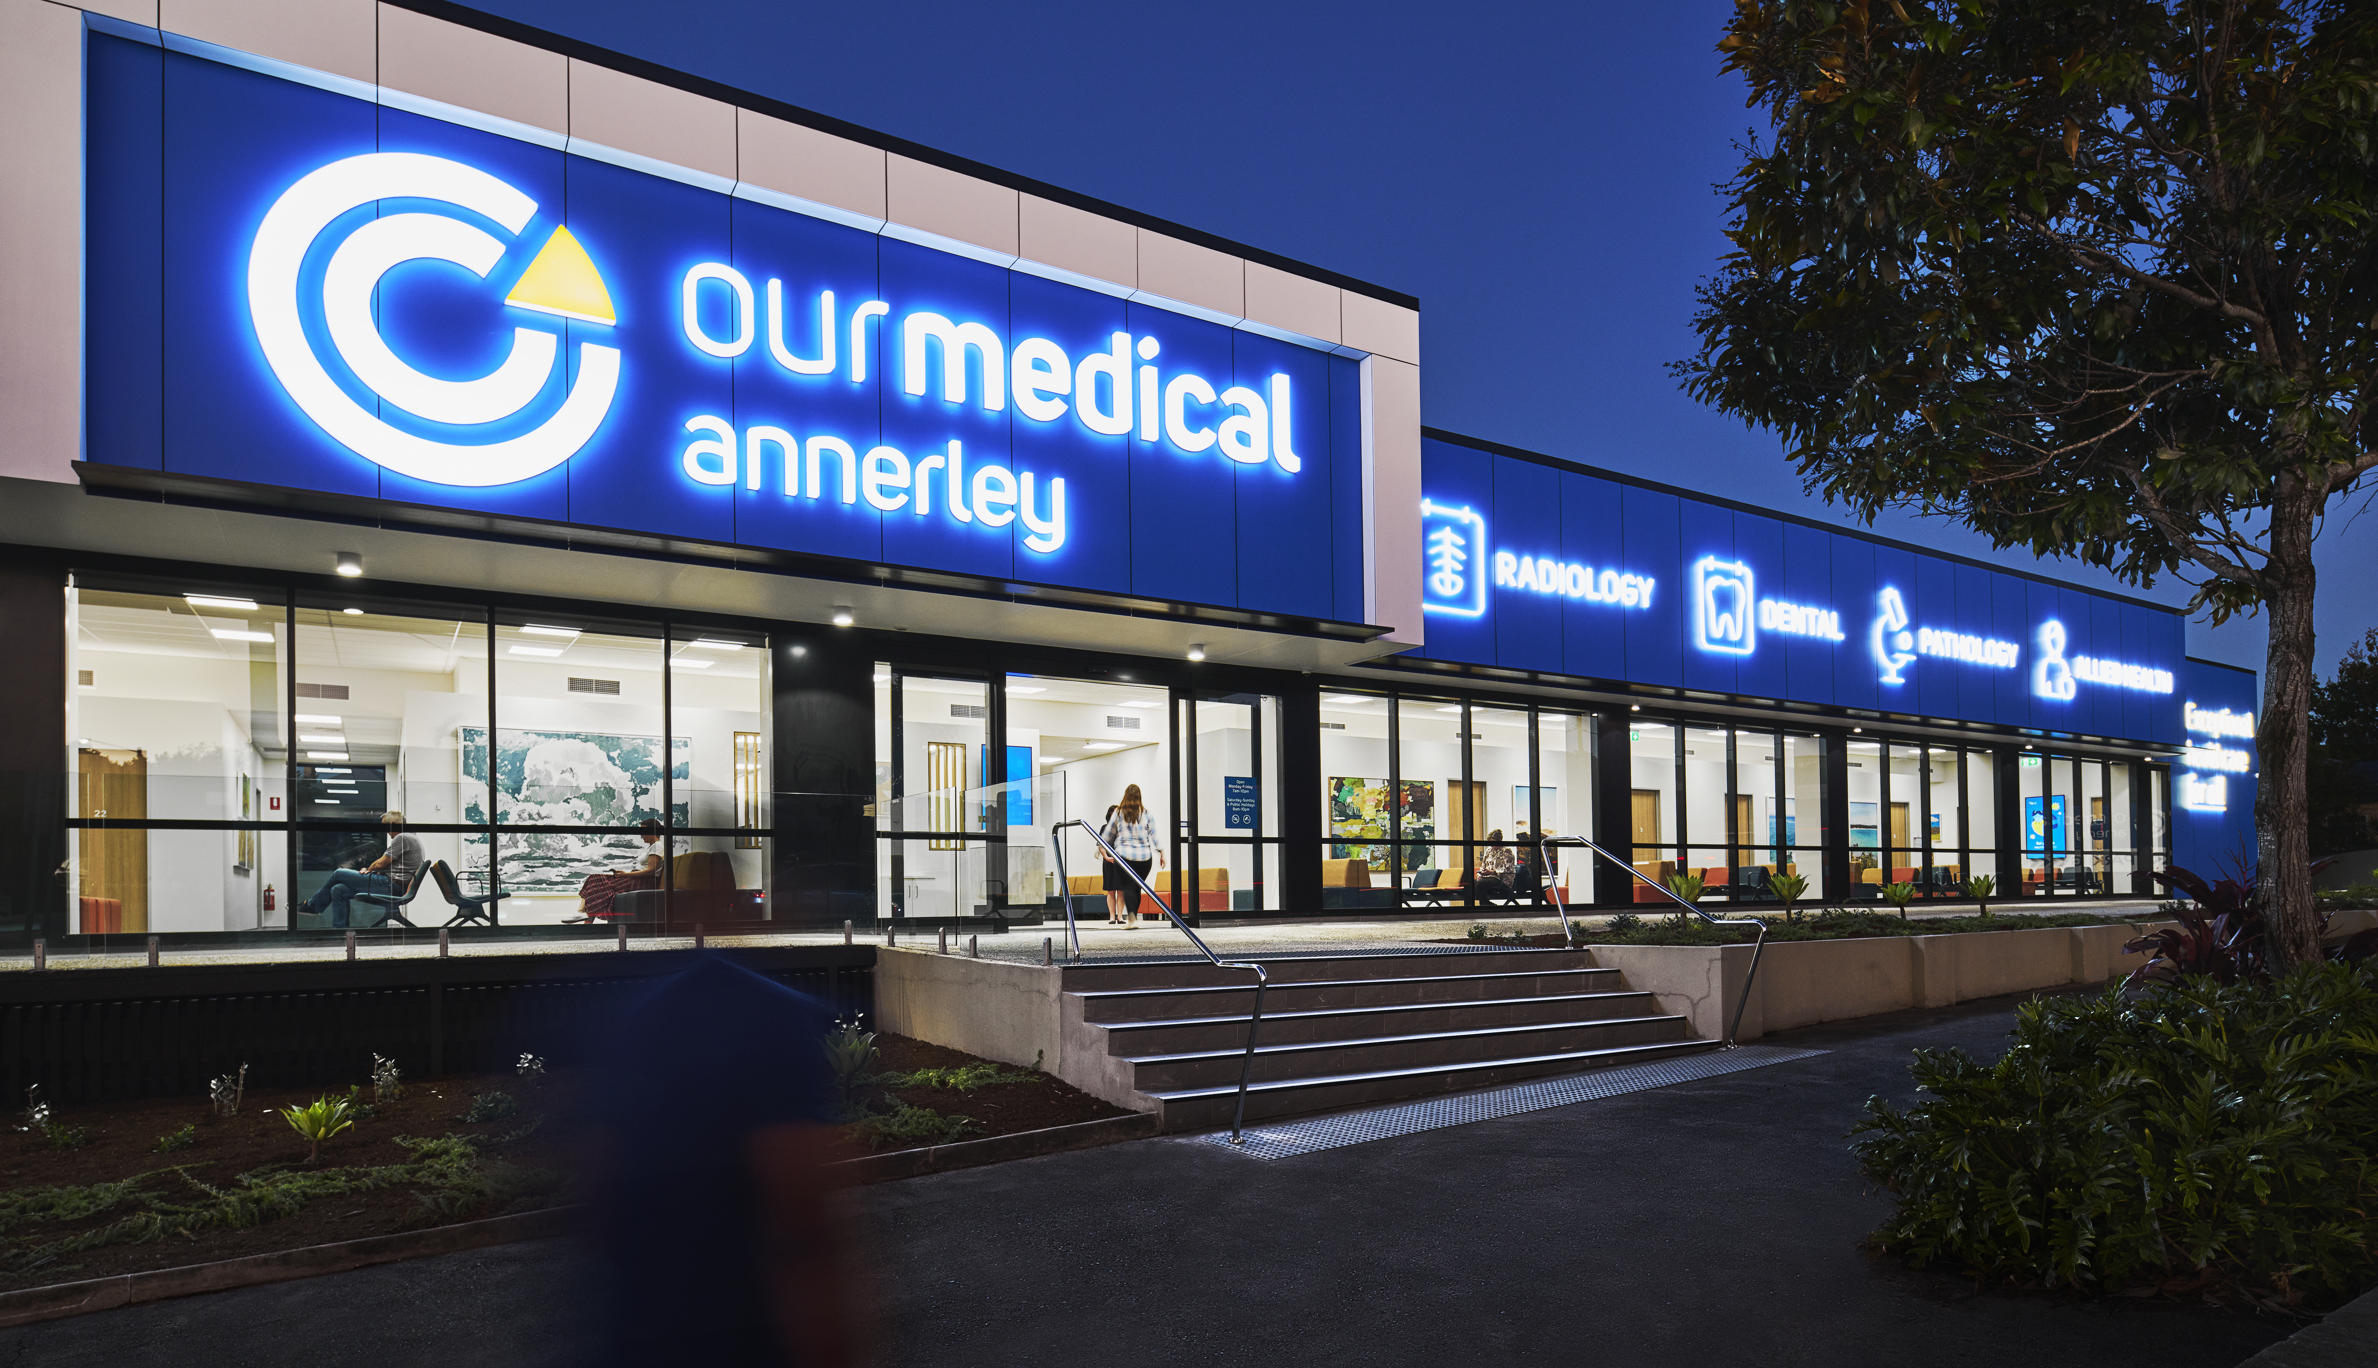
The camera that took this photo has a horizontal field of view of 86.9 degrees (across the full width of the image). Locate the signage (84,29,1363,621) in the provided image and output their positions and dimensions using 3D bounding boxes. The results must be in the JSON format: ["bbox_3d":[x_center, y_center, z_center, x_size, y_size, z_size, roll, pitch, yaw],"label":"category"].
[{"bbox_3d":[-2.590,-2.417,10.634,10.346,2.753,0.250,5,-4,-31],"label":"signage"}]

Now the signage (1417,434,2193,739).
[{"bbox_3d":[11.506,-0.881,20.406,21.021,2.694,0.250,5,-4,-31],"label":"signage"}]

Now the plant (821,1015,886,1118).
[{"bbox_3d":[-1.932,2.201,7.250,0.350,0.540,0.350,2,-6,-31],"label":"plant"}]

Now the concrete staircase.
[{"bbox_3d":[1.593,2.298,8.583,4.767,0.840,1.295,5,-8,-31],"label":"concrete staircase"}]

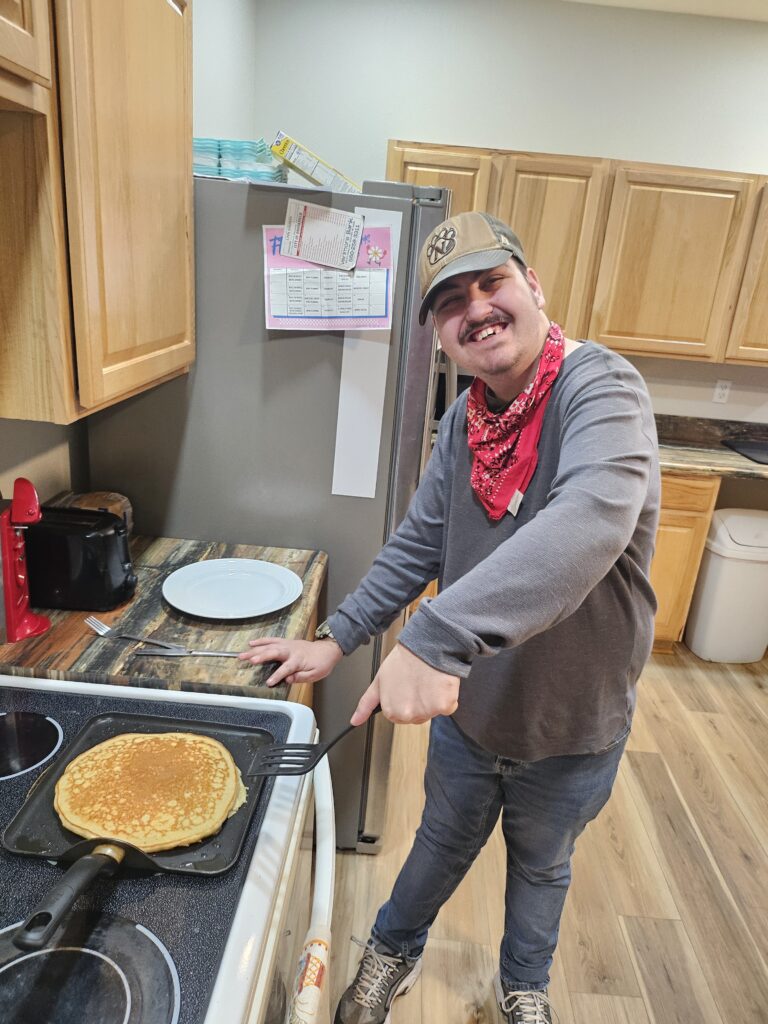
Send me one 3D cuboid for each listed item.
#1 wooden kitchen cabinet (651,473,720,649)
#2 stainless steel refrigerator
[{"bbox_3d":[1.143,0.155,3.414,0.500,0.885,0.600,5,19,1],"label":"wooden kitchen cabinet"},{"bbox_3d":[-0.310,-0.013,2.194,0.797,1.758,0.900,5,19,1],"label":"stainless steel refrigerator"}]

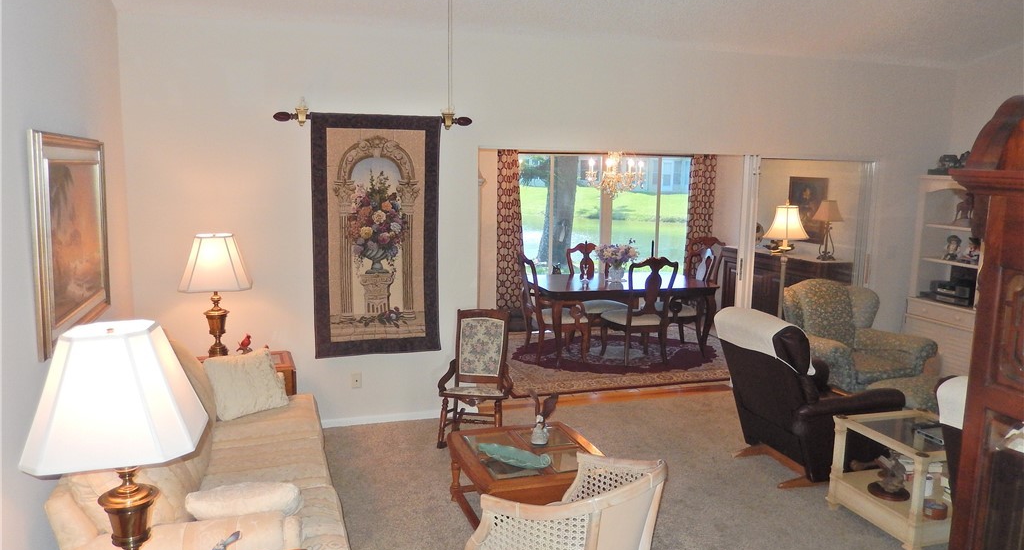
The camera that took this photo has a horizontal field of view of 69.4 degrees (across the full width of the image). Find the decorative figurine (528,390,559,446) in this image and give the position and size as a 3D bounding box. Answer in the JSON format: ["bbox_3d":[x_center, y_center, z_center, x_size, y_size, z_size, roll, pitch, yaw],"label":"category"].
[{"bbox_3d":[0.177,0.757,3.966,0.160,0.290,0.130,5,9,30],"label":"decorative figurine"}]

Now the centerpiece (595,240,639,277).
[{"bbox_3d":[1.102,-0.153,7.799,0.450,0.420,0.420,1,8,0],"label":"centerpiece"}]

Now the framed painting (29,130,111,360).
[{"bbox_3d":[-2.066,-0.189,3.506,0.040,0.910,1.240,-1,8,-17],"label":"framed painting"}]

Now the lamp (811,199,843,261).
[{"bbox_3d":[3.386,-0.485,7.991,0.340,0.640,0.340,-2,9,-17],"label":"lamp"}]

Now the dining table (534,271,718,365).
[{"bbox_3d":[1.059,0.435,7.792,1.800,0.740,1.080,-1,8,-16],"label":"dining table"}]

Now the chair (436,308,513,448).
[{"bbox_3d":[-0.229,0.710,5.145,0.470,0.880,0.600,2,8,7],"label":"chair"}]

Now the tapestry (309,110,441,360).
[{"bbox_3d":[-0.960,-0.286,5.220,0.890,1.700,0.030,-2,8,-18],"label":"tapestry"}]

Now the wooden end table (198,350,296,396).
[{"bbox_3d":[-1.816,0.870,4.975,0.700,0.565,0.470,-2,9,-17],"label":"wooden end table"}]

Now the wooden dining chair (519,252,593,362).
[{"bbox_3d":[0.404,0.311,7.469,0.610,1.050,0.580,-1,8,-13],"label":"wooden dining chair"}]

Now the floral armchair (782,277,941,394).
[{"bbox_3d":[2.727,0.585,6.018,0.940,0.965,0.900,-2,9,-22],"label":"floral armchair"}]

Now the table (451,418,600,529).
[{"bbox_3d":[0.098,1.132,3.935,0.720,0.400,0.820,-2,9,-17],"label":"table"}]

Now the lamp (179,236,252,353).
[{"bbox_3d":[-1.928,0.169,4.830,0.430,0.860,0.450,-2,9,-17],"label":"lamp"}]

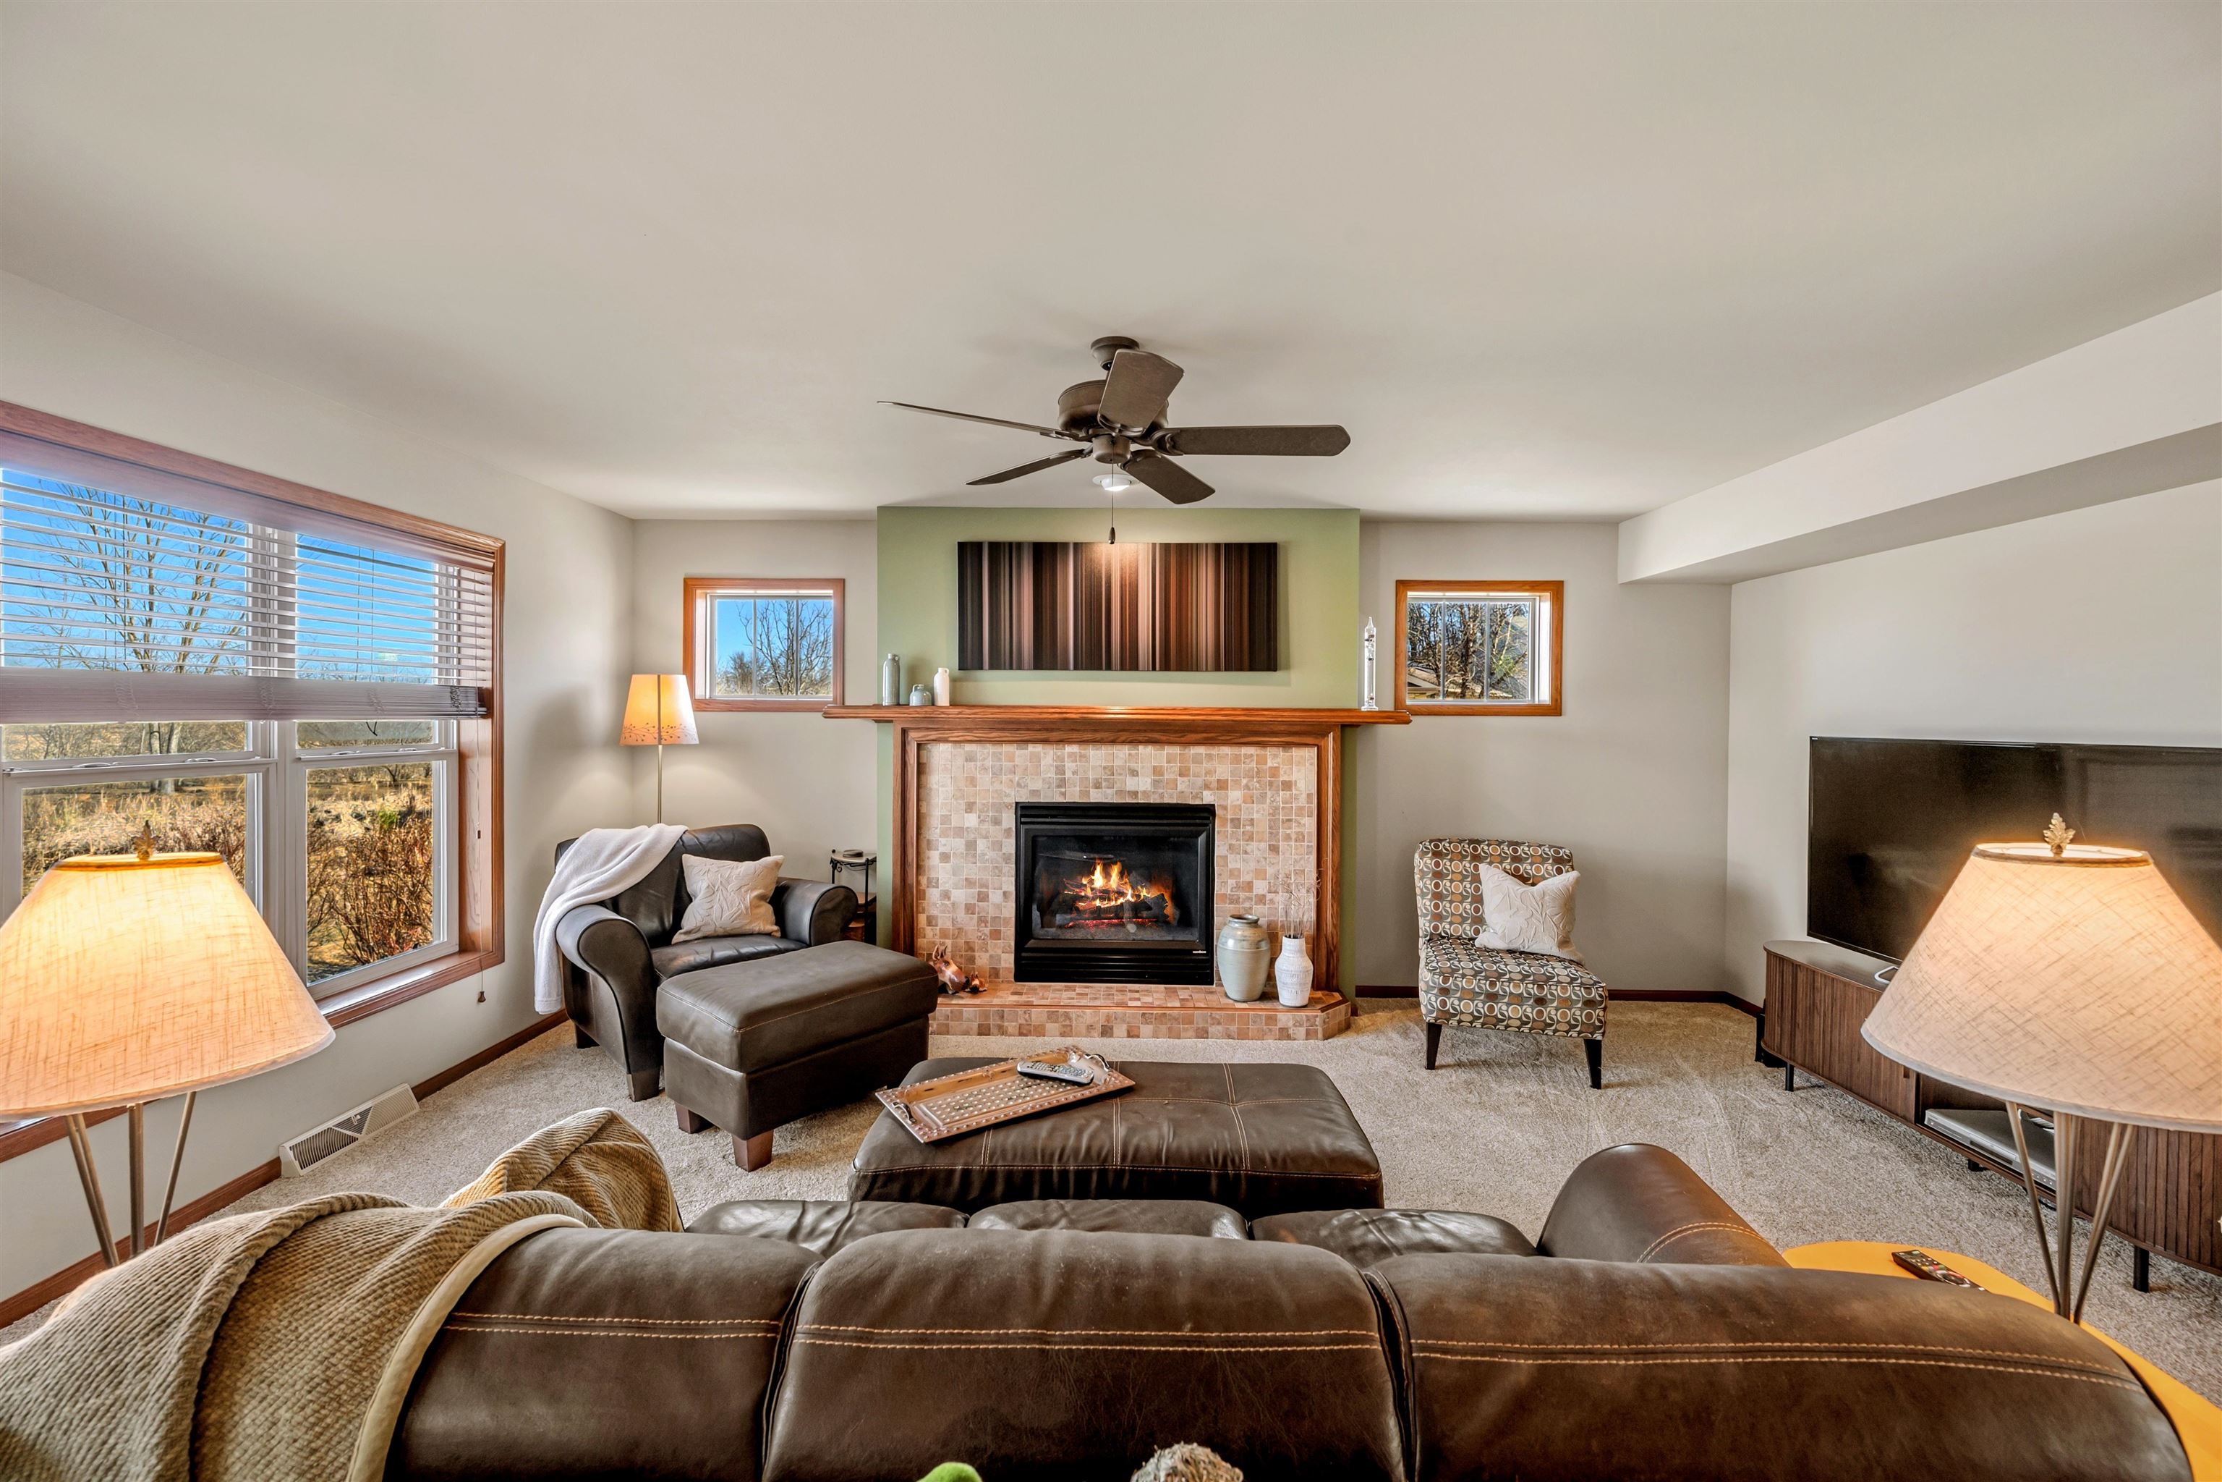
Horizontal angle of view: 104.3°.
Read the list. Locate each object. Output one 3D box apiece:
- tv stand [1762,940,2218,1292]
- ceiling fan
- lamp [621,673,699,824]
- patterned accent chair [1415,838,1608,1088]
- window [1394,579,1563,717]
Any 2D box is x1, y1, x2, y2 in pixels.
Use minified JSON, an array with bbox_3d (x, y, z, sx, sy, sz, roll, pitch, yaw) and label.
[{"bbox_3d":[2.817,1.120,2.776,0.410,0.520,1.680,0,2,1],"label":"tv stand"},{"bbox_3d":[0.007,-0.907,2.316,1.270,0.325,1.240,0,2,1],"label":"ceiling fan"},{"bbox_3d":[-2.190,0.485,4.268,0.340,1.630,0.340,0,2,1],"label":"lamp"},{"bbox_3d":[1.711,0.914,3.767,0.640,0.860,0.700,1,2,16],"label":"patterned accent chair"},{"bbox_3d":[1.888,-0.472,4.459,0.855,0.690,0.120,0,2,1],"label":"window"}]

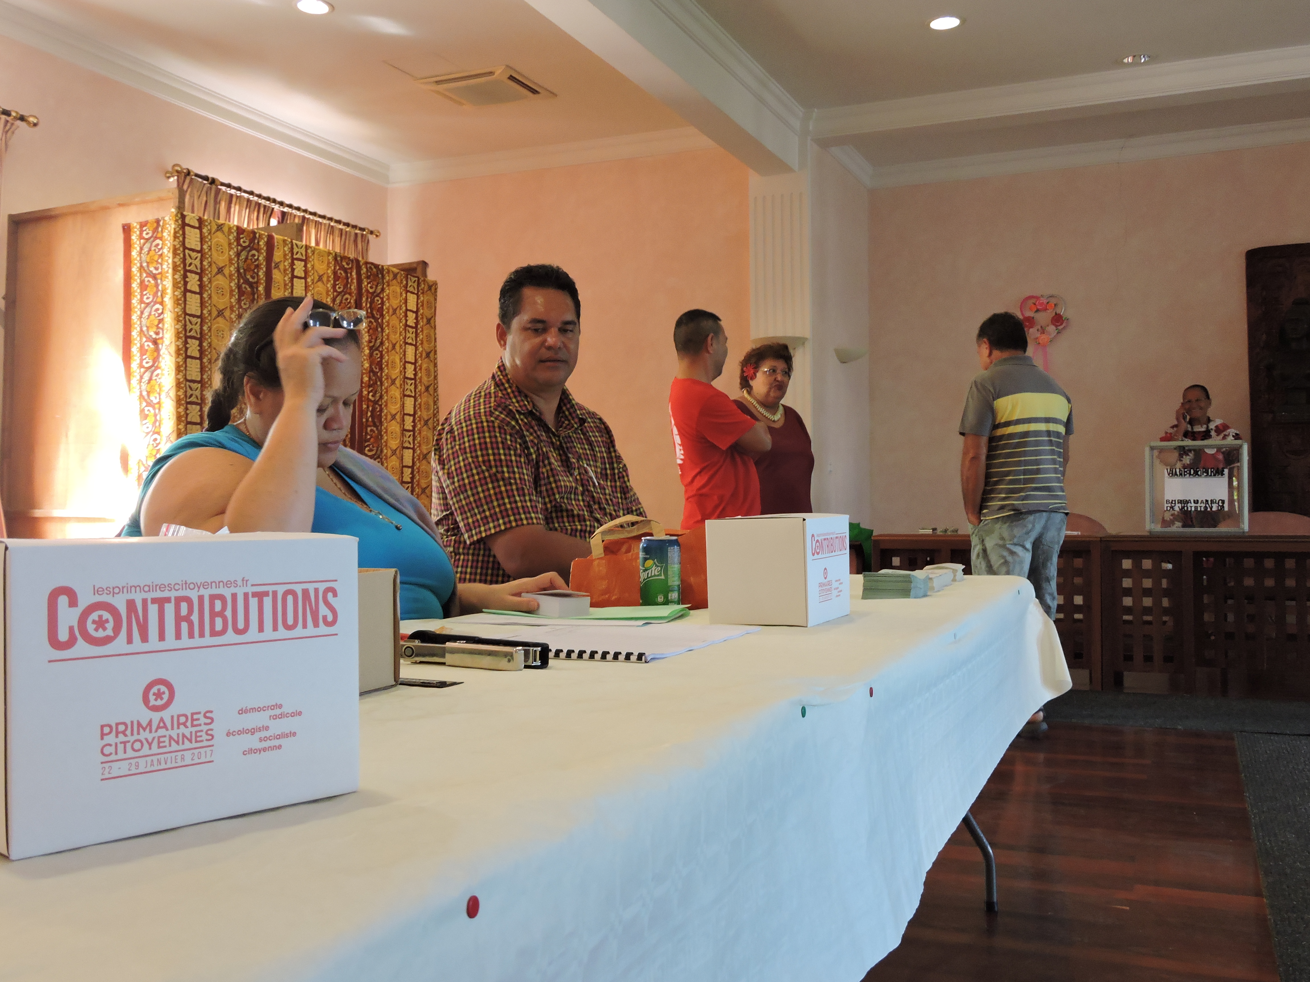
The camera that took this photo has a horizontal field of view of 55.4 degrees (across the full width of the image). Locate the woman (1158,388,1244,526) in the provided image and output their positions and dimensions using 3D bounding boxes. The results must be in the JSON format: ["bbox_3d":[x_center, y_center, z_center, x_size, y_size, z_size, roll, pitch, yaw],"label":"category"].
[{"bbox_3d":[3.090,0.196,7.100,0.480,1.610,0.330,0,-1,21],"label":"woman"}]

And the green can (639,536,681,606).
[{"bbox_3d":[0.009,0.133,2.021,0.066,0.115,0.066,0,-1,0],"label":"green can"}]

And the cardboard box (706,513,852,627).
[{"bbox_3d":[0.182,0.114,1.813,0.148,0.148,0.190,0,-1,26],"label":"cardboard box"}]

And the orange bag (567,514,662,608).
[{"bbox_3d":[-0.032,0.121,2.100,0.200,0.155,0.110,0,-1,14],"label":"orange bag"}]

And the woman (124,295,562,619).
[{"bbox_3d":[-0.440,0.320,1.790,0.760,1.210,0.620,0,-1,23],"label":"woman"}]

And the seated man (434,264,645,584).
[{"bbox_3d":[-0.120,0.250,2.350,0.700,1.370,0.560,-1,-1,40],"label":"seated man"}]

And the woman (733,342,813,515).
[{"bbox_3d":[0.448,0.190,4.930,0.460,1.570,0.330,0,-1,-25],"label":"woman"}]

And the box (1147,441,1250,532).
[{"bbox_3d":[2.785,-0.012,6.420,0.470,0.470,0.380,0,-1,24],"label":"box"}]

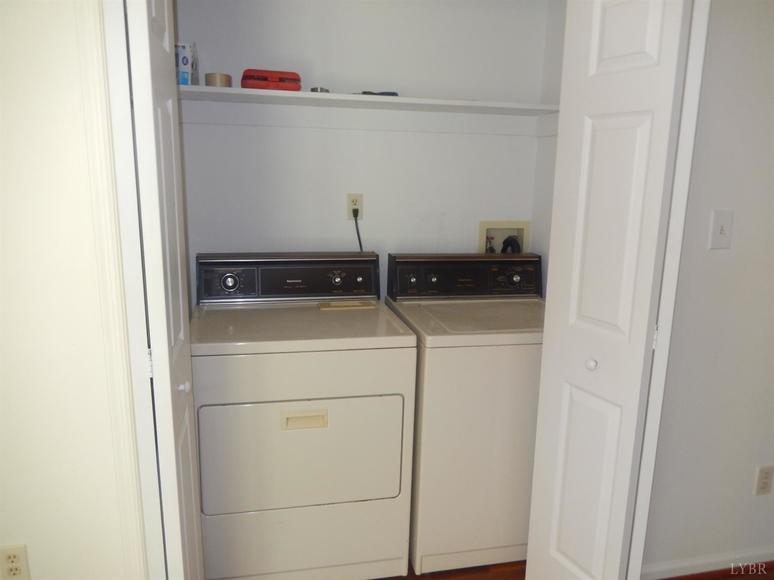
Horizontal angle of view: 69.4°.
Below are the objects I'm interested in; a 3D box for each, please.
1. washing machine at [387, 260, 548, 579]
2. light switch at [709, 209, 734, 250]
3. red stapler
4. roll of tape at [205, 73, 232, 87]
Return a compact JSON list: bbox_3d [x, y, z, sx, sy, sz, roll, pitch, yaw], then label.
[{"bbox_3d":[0.385,0.431,2.285,0.685,1.090,0.660,-1,12,-12],"label":"washing machine"},{"bbox_3d":[1.028,-0.185,1.717,0.074,0.118,0.014,-1,12,-12],"label":"light switch"},{"bbox_3d":[-0.438,-0.791,2.108,0.215,0.069,0.110,-1,12,-12],"label":"red stapler"},{"bbox_3d":[-0.618,-0.771,2.055,0.097,0.050,0.097,-1,12,-12],"label":"roll of tape"}]

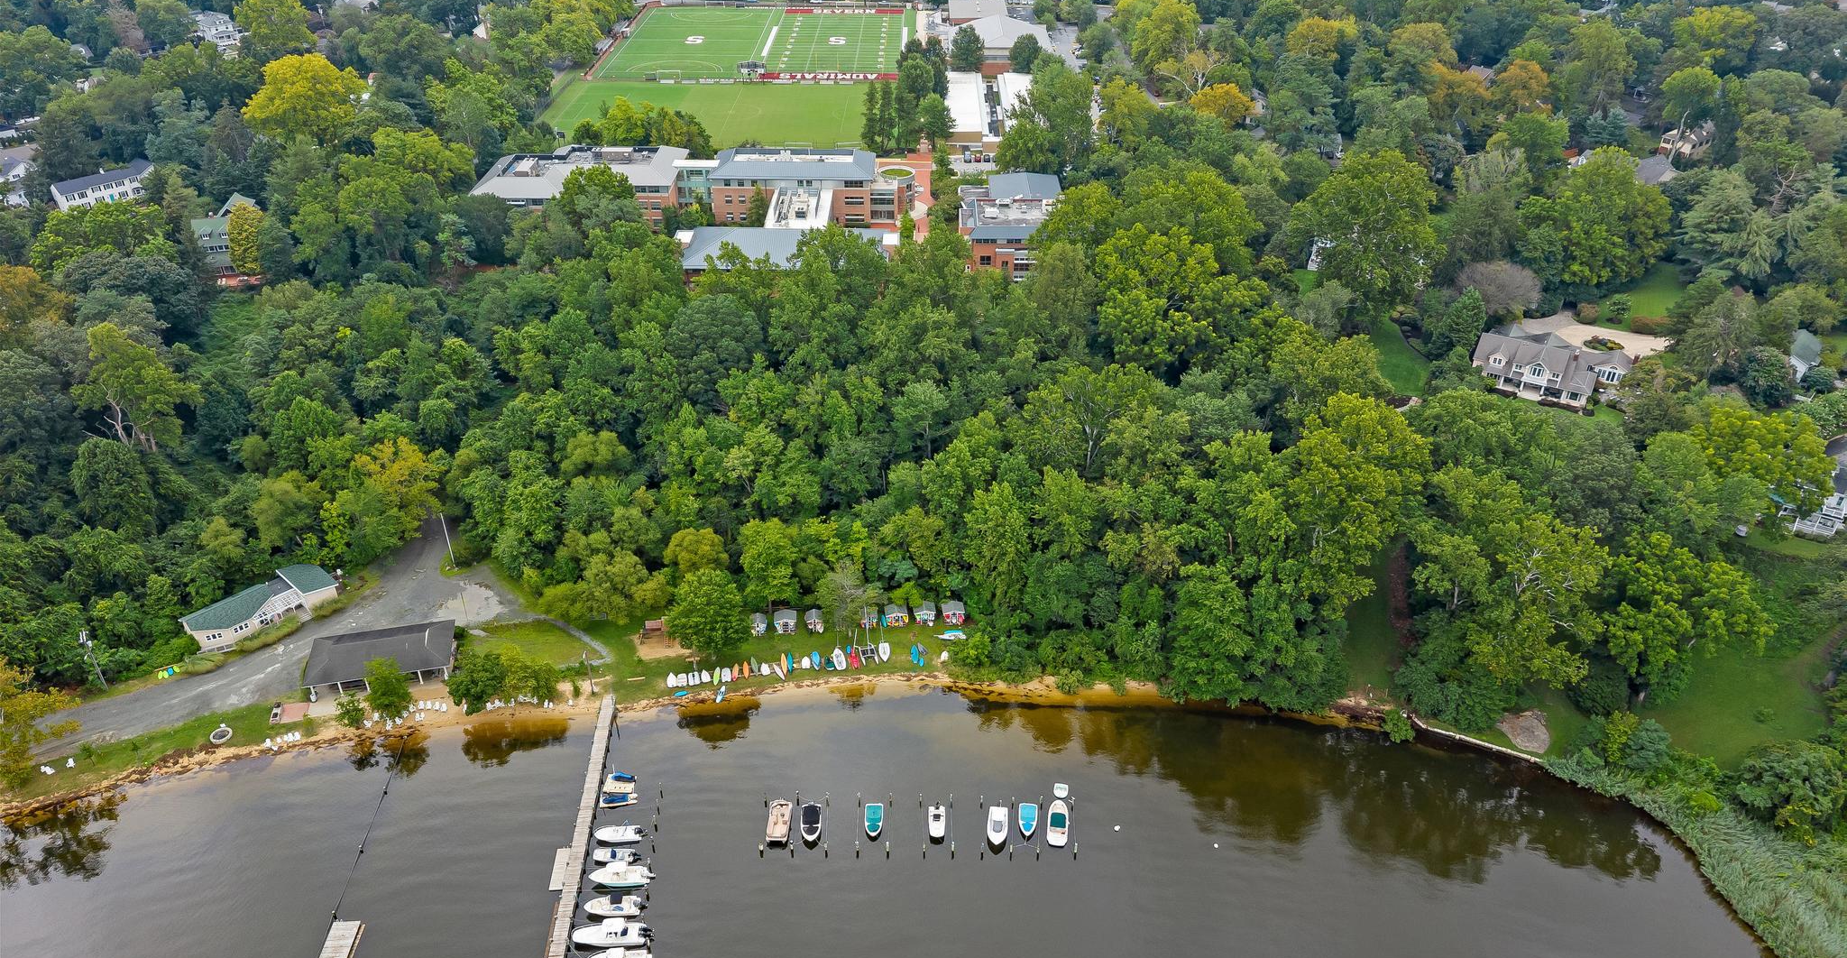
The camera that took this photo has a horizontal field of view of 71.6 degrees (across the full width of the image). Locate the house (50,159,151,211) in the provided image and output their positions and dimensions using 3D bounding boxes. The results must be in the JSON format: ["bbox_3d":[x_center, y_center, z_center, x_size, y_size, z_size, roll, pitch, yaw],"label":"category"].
[{"bbox_3d":[-203.000,-72.160,317.480,9.000,7.300,20.500,27,41,36],"label":"house"}]

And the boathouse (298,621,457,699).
[{"bbox_3d":[-76.790,24.760,181.730,19.300,5.200,10.700,-7,33,-12],"label":"boathouse"}]

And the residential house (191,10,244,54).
[{"bbox_3d":[-260.000,-164.750,471.660,14.500,11.000,13.000,-14,35,-21],"label":"residential house"}]

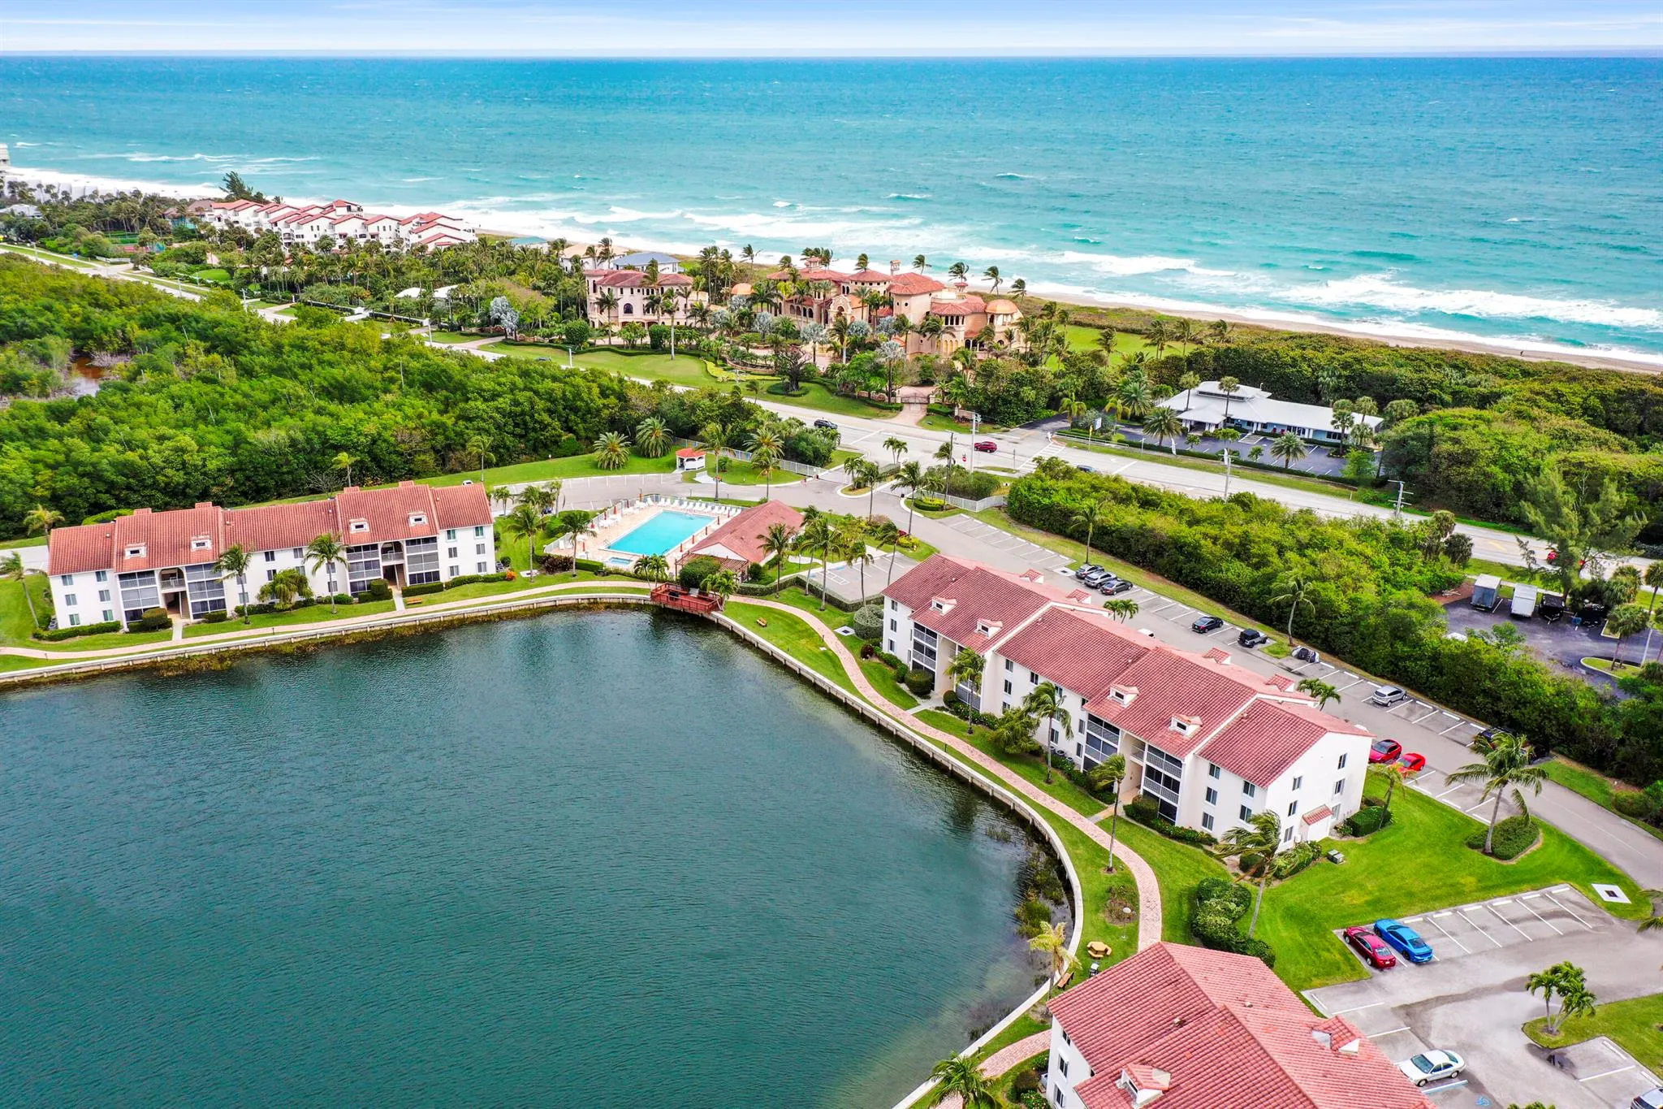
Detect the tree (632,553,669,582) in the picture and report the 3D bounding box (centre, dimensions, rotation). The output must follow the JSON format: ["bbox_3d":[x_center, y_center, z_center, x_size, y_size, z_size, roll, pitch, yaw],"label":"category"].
[{"bbox_3d":[-24.810,2.190,176.810,4.700,4.690,4.200,0,21,0],"label":"tree"}]

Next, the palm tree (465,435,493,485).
[{"bbox_3d":[-58.940,-15.530,216.980,4.600,8.580,4.500,0,21,0],"label":"palm tree"}]

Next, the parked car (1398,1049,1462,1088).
[{"bbox_3d":[44.089,37.424,94.847,4.750,1.420,1.800,-6,22,-15],"label":"parked car"}]

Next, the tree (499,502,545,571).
[{"bbox_3d":[-40.393,-1.330,173.992,5.698,11.207,5.413,0,21,0],"label":"tree"}]

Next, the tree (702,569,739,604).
[{"bbox_3d":[-14.317,4.672,166.665,4.742,5.338,4.505,0,21,0],"label":"tree"}]

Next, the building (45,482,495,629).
[{"bbox_3d":[-76.020,-1.683,180.006,55.300,12.500,17.600,-8,23,-20],"label":"building"}]

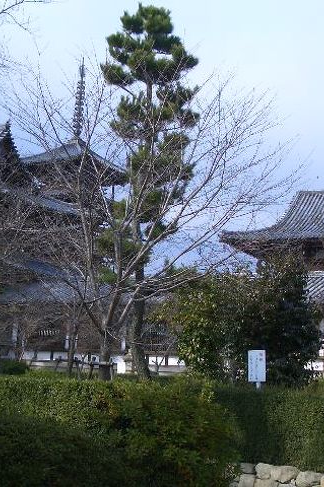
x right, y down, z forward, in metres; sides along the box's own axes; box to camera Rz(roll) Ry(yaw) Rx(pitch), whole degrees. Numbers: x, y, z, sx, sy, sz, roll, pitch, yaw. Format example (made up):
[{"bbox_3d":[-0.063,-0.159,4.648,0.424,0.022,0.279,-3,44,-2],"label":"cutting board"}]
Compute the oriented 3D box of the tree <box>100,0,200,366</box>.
[{"bbox_3d":[-0.420,-1.950,33.800,3.500,14.000,3.500,1,-6,0],"label":"tree"}]

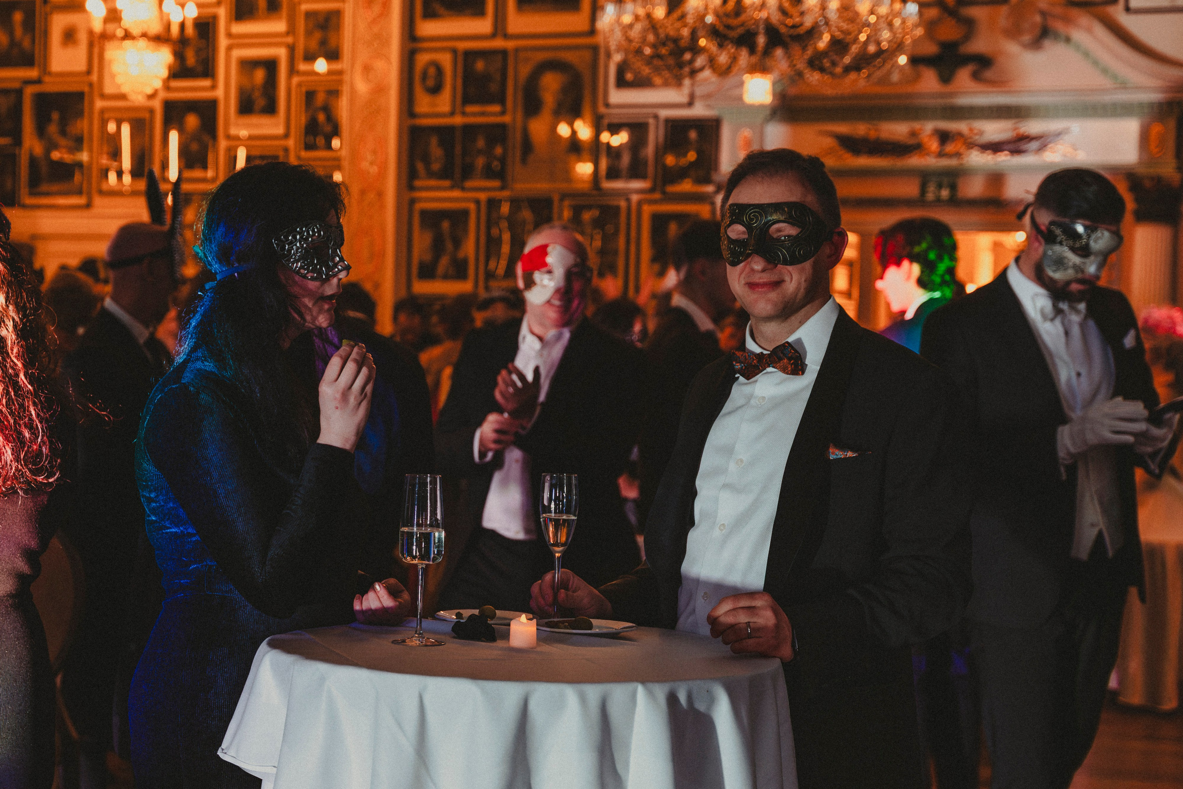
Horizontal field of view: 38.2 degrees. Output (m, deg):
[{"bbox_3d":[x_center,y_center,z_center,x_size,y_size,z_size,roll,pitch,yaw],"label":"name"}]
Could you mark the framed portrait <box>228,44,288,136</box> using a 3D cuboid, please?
[{"bbox_3d":[-2.139,-1.939,10.966,0.397,0.577,0.040,2,1,17],"label":"framed portrait"}]

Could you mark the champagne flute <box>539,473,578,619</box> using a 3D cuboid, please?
[{"bbox_3d":[-0.049,0.225,2.520,0.062,0.217,0.062,2,1,0],"label":"champagne flute"}]

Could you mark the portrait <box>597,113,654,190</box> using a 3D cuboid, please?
[{"bbox_3d":[0.232,-1.574,11.144,0.391,0.497,0.040,2,1,18],"label":"portrait"}]

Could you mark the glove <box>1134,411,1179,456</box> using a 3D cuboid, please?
[{"bbox_3d":[1.009,0.070,3.070,0.090,0.090,0.125,2,1,37],"label":"glove"}]

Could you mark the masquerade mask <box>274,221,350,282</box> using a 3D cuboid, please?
[{"bbox_3d":[-0.389,-0.207,2.450,0.088,0.090,0.160,5,0,21],"label":"masquerade mask"}]

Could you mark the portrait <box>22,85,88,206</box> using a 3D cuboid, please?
[{"bbox_3d":[-3.582,-1.656,11.415,0.456,0.797,0.040,2,1,17],"label":"portrait"}]

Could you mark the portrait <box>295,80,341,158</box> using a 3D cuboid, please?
[{"bbox_3d":[-1.733,-1.744,10.839,0.288,0.487,0.040,2,1,17],"label":"portrait"}]

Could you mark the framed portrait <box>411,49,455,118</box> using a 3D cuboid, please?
[{"bbox_3d":[-1.074,-2.105,11.574,0.340,0.469,0.040,2,1,18],"label":"framed portrait"}]

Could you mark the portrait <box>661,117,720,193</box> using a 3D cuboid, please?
[{"bbox_3d":[0.630,-1.517,10.836,0.383,0.486,0.035,2,2,19],"label":"portrait"}]

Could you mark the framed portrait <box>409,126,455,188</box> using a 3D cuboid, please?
[{"bbox_3d":[-1.077,-1.605,11.575,0.354,0.444,0.040,2,1,18],"label":"framed portrait"}]

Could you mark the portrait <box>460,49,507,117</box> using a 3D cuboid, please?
[{"bbox_3d":[-0.712,-2.061,11.298,0.322,0.440,0.035,2,2,19],"label":"portrait"}]

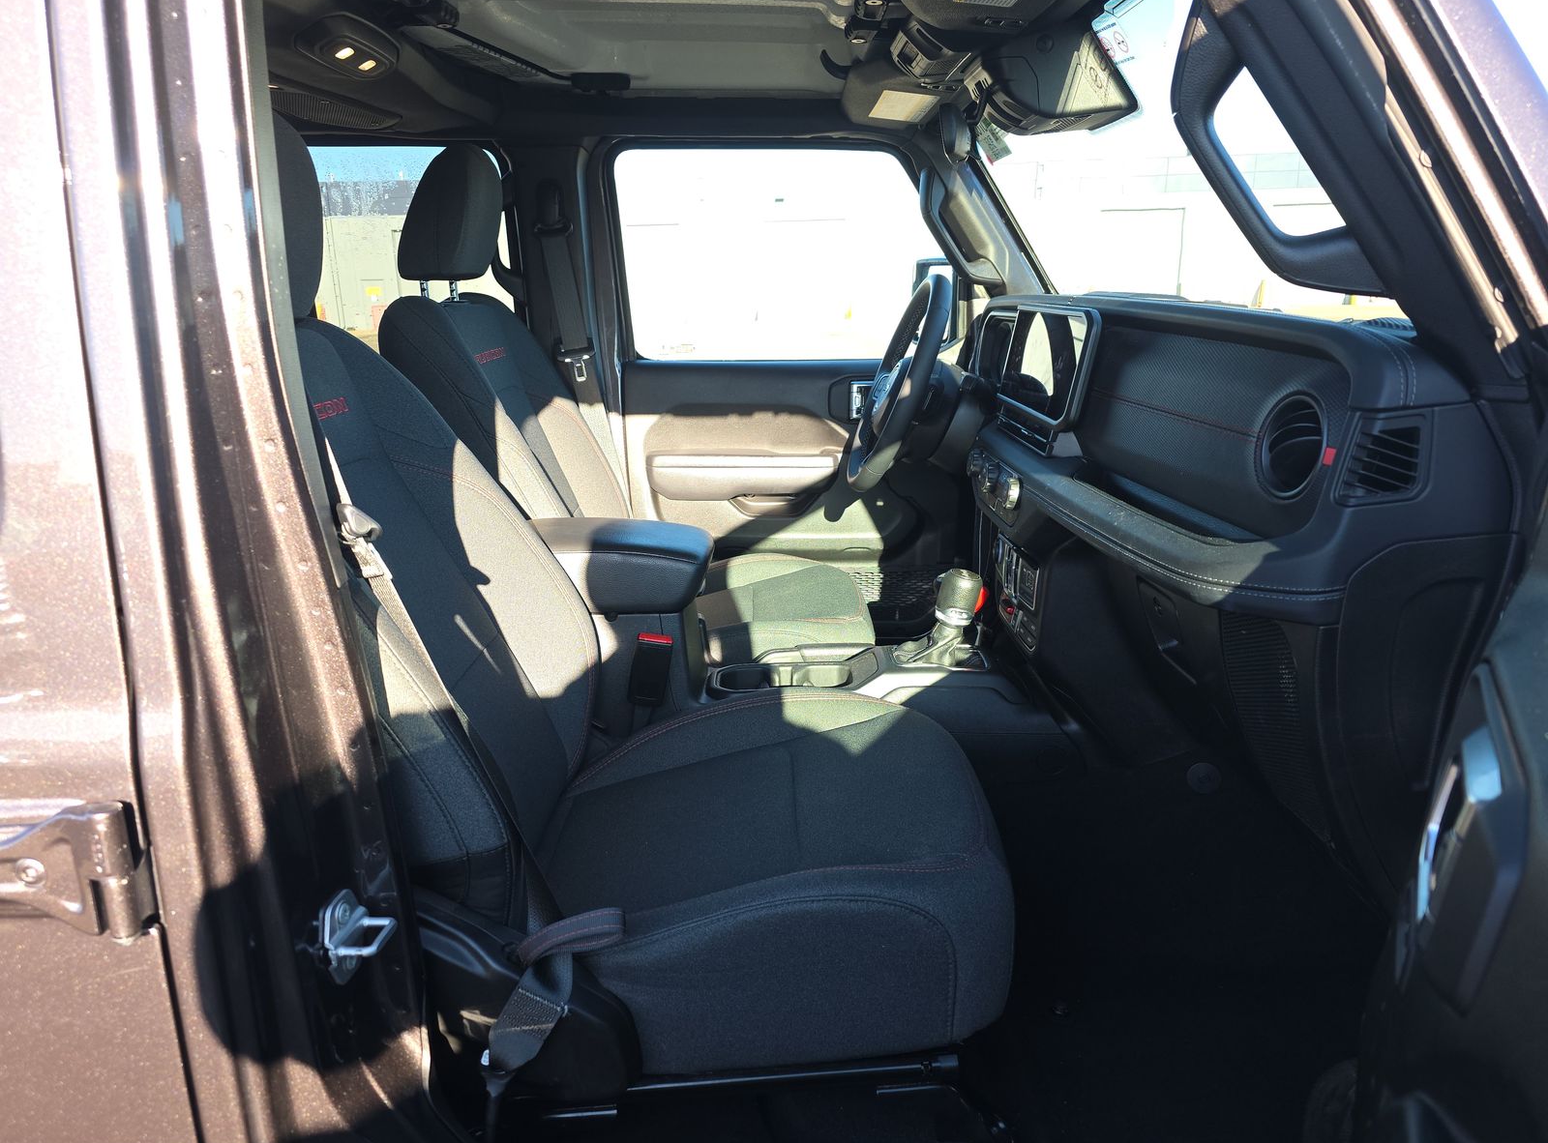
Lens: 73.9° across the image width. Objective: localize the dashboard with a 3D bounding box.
[{"bbox_3d":[0.462,-0.136,1.386,0.347,0.469,1.387,0,15,1],"label":"dashboard"}]

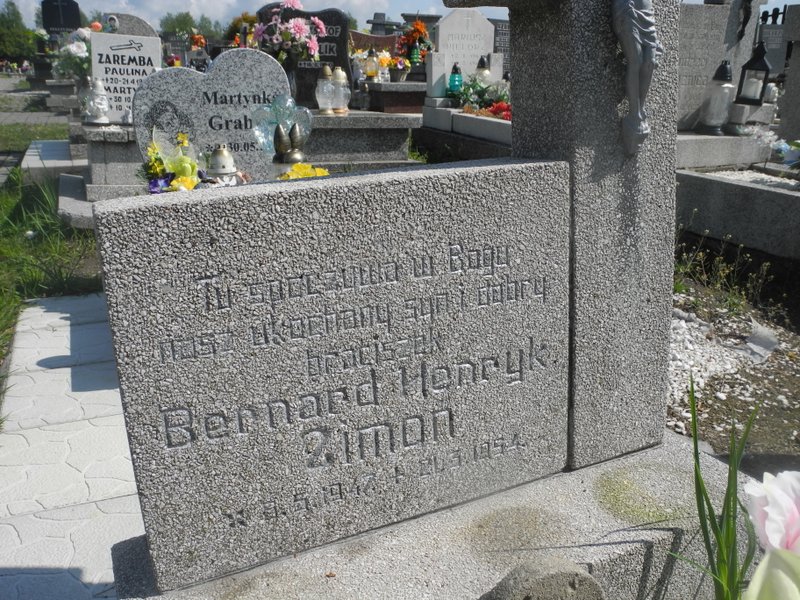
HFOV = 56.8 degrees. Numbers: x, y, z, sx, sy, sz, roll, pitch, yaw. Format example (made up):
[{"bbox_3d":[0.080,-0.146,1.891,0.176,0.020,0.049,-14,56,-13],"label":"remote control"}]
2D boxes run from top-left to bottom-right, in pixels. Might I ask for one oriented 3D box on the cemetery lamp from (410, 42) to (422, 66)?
[{"bbox_3d":[0.161,-2.395,7.200,0.105,0.230,0.105,0,18,1],"label":"cemetery lamp"}]

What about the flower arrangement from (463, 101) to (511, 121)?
[{"bbox_3d":[0.684,-1.397,5.460,0.436,0.126,0.280,-5,20,-23],"label":"flower arrangement"}]

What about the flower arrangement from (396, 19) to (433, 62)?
[{"bbox_3d":[0.146,-2.587,7.400,0.340,0.410,0.300,0,18,1],"label":"flower arrangement"}]

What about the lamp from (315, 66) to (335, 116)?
[{"bbox_3d":[-0.489,-1.361,4.784,0.126,0.303,0.126,2,19,-1],"label":"lamp"}]

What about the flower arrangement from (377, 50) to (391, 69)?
[{"bbox_3d":[-0.149,-2.160,6.656,0.121,0.157,0.121,-5,20,-23],"label":"flower arrangement"}]

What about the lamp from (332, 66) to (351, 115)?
[{"bbox_3d":[-0.389,-1.384,4.867,0.120,0.287,0.120,2,19,-1],"label":"lamp"}]

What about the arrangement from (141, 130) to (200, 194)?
[{"bbox_3d":[-0.746,-0.446,2.420,0.175,0.195,0.140,-6,19,-16],"label":"arrangement"}]

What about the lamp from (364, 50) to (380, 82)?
[{"bbox_3d":[-0.215,-1.839,5.800,0.118,0.250,0.118,-1,18,-2],"label":"lamp"}]

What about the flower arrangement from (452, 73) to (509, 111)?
[{"bbox_3d":[0.641,-1.538,5.500,0.460,0.250,0.320,1,19,6],"label":"flower arrangement"}]

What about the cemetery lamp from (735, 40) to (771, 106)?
[{"bbox_3d":[1.667,-1.072,3.500,0.118,0.275,0.118,10,20,23],"label":"cemetery lamp"}]

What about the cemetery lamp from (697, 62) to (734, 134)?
[{"bbox_3d":[1.418,-0.906,3.328,0.115,0.322,0.115,-5,20,-23],"label":"cemetery lamp"}]

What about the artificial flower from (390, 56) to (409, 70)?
[{"bbox_3d":[-0.005,-2.108,6.604,0.193,0.119,0.193,2,19,-1],"label":"artificial flower"}]

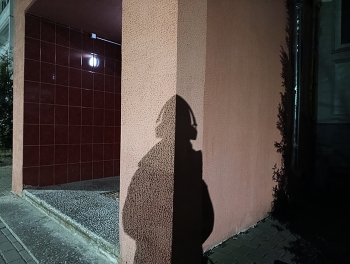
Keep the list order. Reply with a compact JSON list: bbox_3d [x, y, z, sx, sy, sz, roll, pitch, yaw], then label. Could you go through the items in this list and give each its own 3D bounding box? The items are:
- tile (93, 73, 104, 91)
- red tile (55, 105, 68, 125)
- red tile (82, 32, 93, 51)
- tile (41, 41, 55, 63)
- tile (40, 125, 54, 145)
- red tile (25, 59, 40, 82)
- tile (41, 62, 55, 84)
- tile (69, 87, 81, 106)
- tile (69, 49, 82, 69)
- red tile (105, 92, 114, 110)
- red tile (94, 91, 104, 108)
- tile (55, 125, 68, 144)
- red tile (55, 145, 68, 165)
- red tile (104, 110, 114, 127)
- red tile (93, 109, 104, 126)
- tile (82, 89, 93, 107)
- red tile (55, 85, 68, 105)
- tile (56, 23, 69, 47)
[{"bbox_3d":[-1.304,-0.856,3.996,0.010,0.300,0.200,2,1,43],"label":"tile"},{"bbox_3d":[-1.735,-0.254,3.567,0.200,0.300,0.010,0,1,-45],"label":"red tile"},{"bbox_3d":[-1.442,-1.463,3.861,0.010,0.300,0.200,1,0,44],"label":"red tile"},{"bbox_3d":[-1.858,-1.161,3.403,0.010,0.300,0.200,2,1,43],"label":"tile"},{"bbox_3d":[-1.878,0.045,3.416,0.010,0.300,0.200,2,1,43],"label":"tile"},{"bbox_3d":[-2.008,-0.857,3.277,0.200,0.300,0.010,0,1,-45],"label":"red tile"},{"bbox_3d":[-1.874,-0.863,3.429,0.010,0.300,0.200,1,0,44],"label":"tile"},{"bbox_3d":[-1.596,-0.558,3.720,0.010,0.300,0.200,1,0,44],"label":"tile"},{"bbox_3d":[-1.577,-1.155,3.698,0.200,0.300,0.010,0,1,-45],"label":"tile"},{"bbox_3d":[-1.173,-0.554,4.154,0.010,0.300,0.200,1,0,44],"label":"red tile"},{"bbox_3d":[-1.315,-0.554,4.012,0.012,0.300,0.200,1,0,44],"label":"red tile"},{"bbox_3d":[-1.738,0.045,3.563,0.010,0.300,0.200,2,1,43],"label":"tile"},{"bbox_3d":[-1.746,0.348,3.575,0.200,0.300,0.010,0,1,-45],"label":"red tile"},{"bbox_3d":[-1.174,-0.253,4.149,0.010,0.300,0.200,2,1,43],"label":"red tile"},{"bbox_3d":[-1.310,-0.251,3.992,0.200,0.300,0.010,0,1,-45],"label":"red tile"},{"bbox_3d":[-1.446,-0.553,3.847,0.200,0.300,0.010,0,1,-45],"label":"tile"},{"bbox_3d":[-1.736,-0.557,3.574,0.012,0.300,0.200,1,0,44],"label":"red tile"},{"bbox_3d":[-1.713,-1.461,3.547,0.010,0.300,0.200,2,1,43],"label":"tile"}]

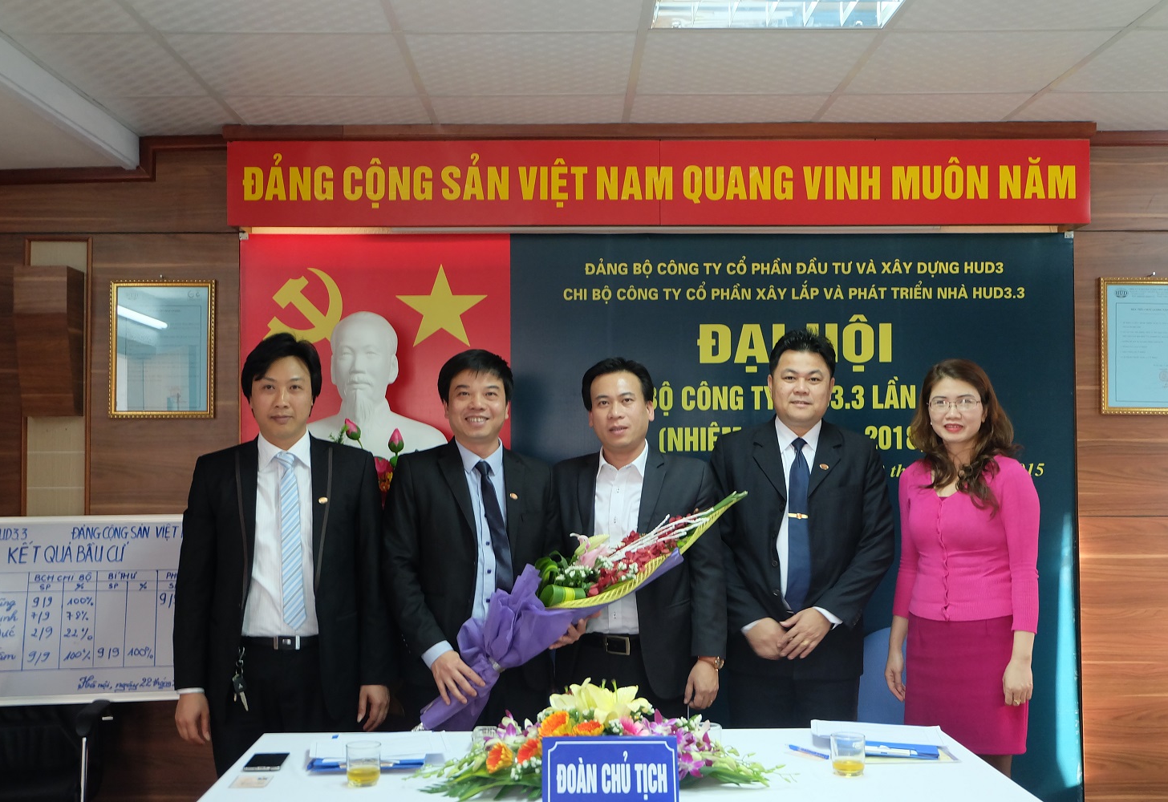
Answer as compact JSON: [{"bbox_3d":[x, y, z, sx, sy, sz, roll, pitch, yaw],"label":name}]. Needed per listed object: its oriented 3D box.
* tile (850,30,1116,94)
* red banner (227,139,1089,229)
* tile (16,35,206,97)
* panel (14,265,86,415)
[{"bbox_3d":[1.060,-0.934,3.497,0.600,0.020,0.575,0,-2,-1],"label":"tile"},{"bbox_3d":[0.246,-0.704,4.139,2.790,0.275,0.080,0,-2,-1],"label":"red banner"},{"bbox_3d":[-1.250,-0.897,3.394,0.380,0.018,0.600,0,-1,-1],"label":"tile"},{"bbox_3d":[-1.734,-0.191,4.117,0.175,0.472,0.140,0,-1,-1],"label":"panel"}]

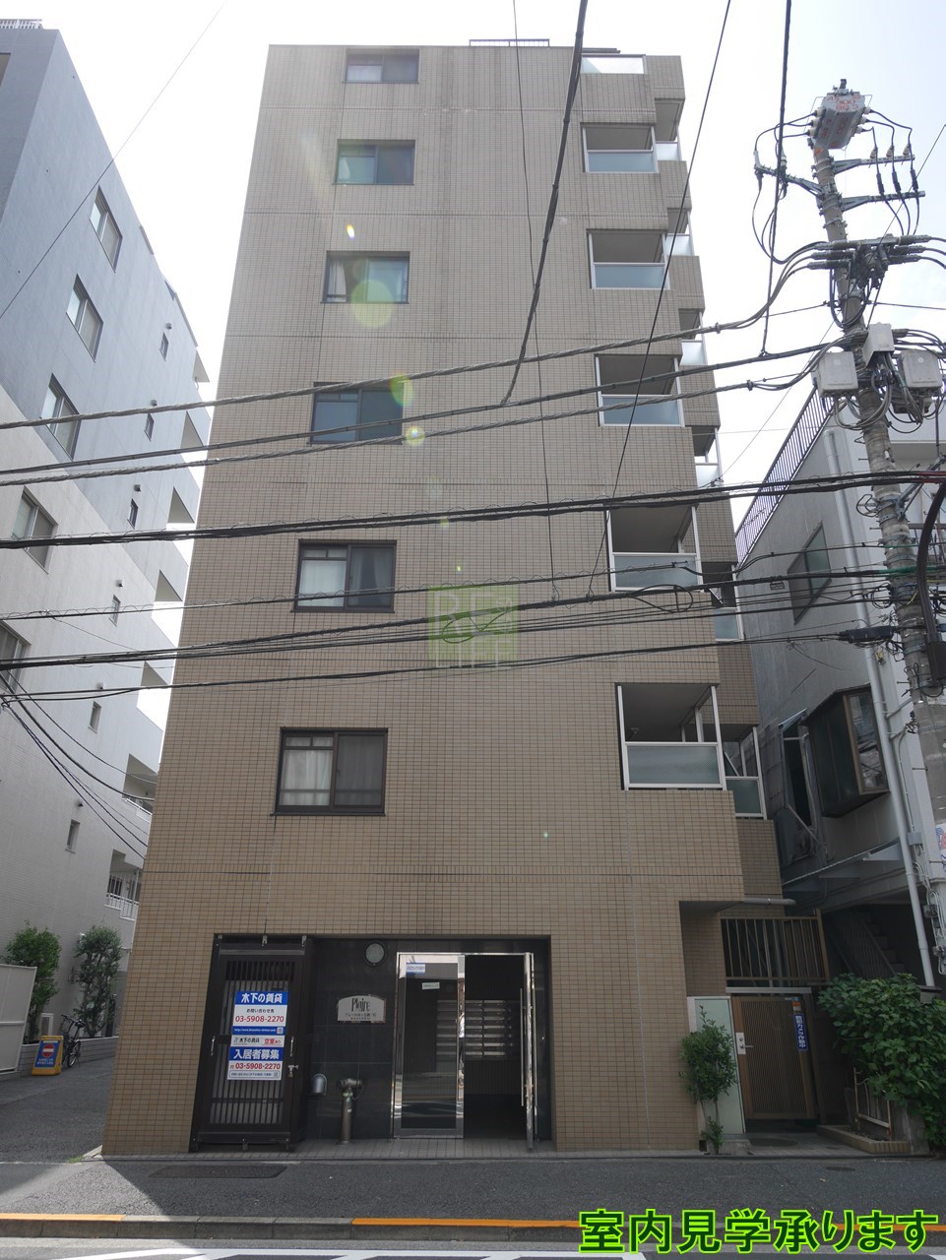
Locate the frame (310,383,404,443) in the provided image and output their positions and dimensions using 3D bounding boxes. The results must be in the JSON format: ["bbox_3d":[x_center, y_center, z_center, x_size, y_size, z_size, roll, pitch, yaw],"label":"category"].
[{"bbox_3d":[-1.770,-3.287,13.456,1.405,1.140,0.160,0,-23,0],"label":"frame"}]

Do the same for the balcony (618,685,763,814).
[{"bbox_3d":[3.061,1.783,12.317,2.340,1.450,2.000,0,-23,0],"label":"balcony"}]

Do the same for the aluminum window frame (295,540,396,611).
[{"bbox_3d":[-1.786,-0.727,12.367,1.400,1.105,0.160,0,-23,0],"label":"aluminum window frame"}]

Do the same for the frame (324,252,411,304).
[{"bbox_3d":[-1.752,-5.798,14.533,1.395,1.135,0.160,0,-23,0],"label":"frame"}]

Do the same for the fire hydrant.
[{"bbox_3d":[-1.468,5.637,10.256,0.310,0.690,0.240,0,-23,0],"label":"fire hydrant"}]

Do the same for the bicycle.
[{"bbox_3d":[-8.107,8.333,17.696,0.520,1.000,1.500,4,-24,-8],"label":"bicycle"}]

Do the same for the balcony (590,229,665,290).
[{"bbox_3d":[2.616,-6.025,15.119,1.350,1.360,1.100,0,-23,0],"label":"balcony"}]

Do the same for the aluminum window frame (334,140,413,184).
[{"bbox_3d":[-1.732,-8.308,15.613,1.410,1.140,0.130,0,-23,0],"label":"aluminum window frame"}]

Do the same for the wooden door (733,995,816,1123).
[{"bbox_3d":[3.815,5.422,11.120,0.910,1.405,0.080,0,-23,0],"label":"wooden door"}]

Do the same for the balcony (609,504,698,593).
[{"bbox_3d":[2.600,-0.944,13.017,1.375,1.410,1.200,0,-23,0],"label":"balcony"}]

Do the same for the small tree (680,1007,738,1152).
[{"bbox_3d":[2.595,4.928,9.583,0.640,1.430,0.560,0,-23,0],"label":"small tree"}]

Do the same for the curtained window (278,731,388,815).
[{"bbox_3d":[-1.803,1.816,11.249,1.400,1.120,0.140,0,-23,0],"label":"curtained window"}]

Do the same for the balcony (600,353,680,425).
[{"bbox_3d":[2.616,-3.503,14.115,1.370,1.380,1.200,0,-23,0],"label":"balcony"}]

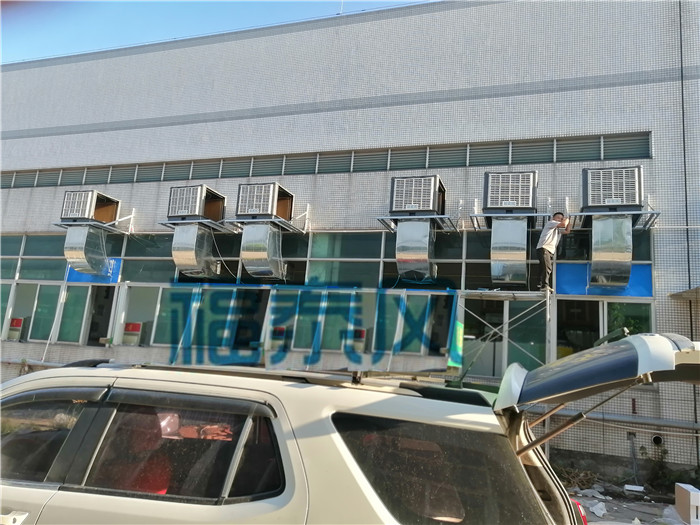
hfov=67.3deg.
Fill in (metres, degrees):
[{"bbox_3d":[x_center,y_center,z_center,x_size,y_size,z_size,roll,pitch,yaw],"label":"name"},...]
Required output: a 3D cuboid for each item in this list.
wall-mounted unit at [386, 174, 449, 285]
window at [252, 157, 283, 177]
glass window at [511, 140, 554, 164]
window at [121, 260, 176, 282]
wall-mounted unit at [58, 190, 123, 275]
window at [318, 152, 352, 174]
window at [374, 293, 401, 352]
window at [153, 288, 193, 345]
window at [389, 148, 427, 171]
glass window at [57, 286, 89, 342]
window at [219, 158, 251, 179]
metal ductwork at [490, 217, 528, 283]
[{"bbox_3d":[1.598,-0.748,12.321,1.082,2.223,1.206,1,-11,19],"label":"wall-mounted unit"},{"bbox_3d":[-2.282,-2.705,14.824,0.980,0.570,0.120,1,-11,19],"label":"window"},{"bbox_3d":[4.224,-2.563,12.164,0.978,0.577,0.080,1,-11,19],"label":"glass window"},{"bbox_3d":[-5.368,0.238,13.976,1.784,0.630,0.100,1,-10,18],"label":"window"},{"bbox_3d":[-7.622,-0.851,15.463,1.082,2.223,1.206,1,-11,19],"label":"wall-mounted unit"},{"bbox_3d":[-0.399,-2.600,13.787,0.982,0.561,0.080,1,-11,19],"label":"window"},{"bbox_3d":[0.834,1.342,11.713,0.505,1.300,0.100,1,-10,18],"label":"window"},{"bbox_3d":[-4.511,1.397,13.472,1.080,1.458,0.100,1,-10,18],"label":"window"},{"bbox_3d":[1.460,-2.614,13.287,0.976,0.635,0.080,1,-10,19],"label":"window"},{"bbox_3d":[-8.040,1.503,15.303,0.898,1.652,0.080,1,-10,18],"label":"glass window"},{"bbox_3d":[-3.190,-2.645,14.771,0.991,0.556,0.080,1,-11,19],"label":"window"},{"bbox_3d":[3.495,-0.231,11.492,0.717,1.278,0.940,1,-10,19],"label":"metal ductwork"}]

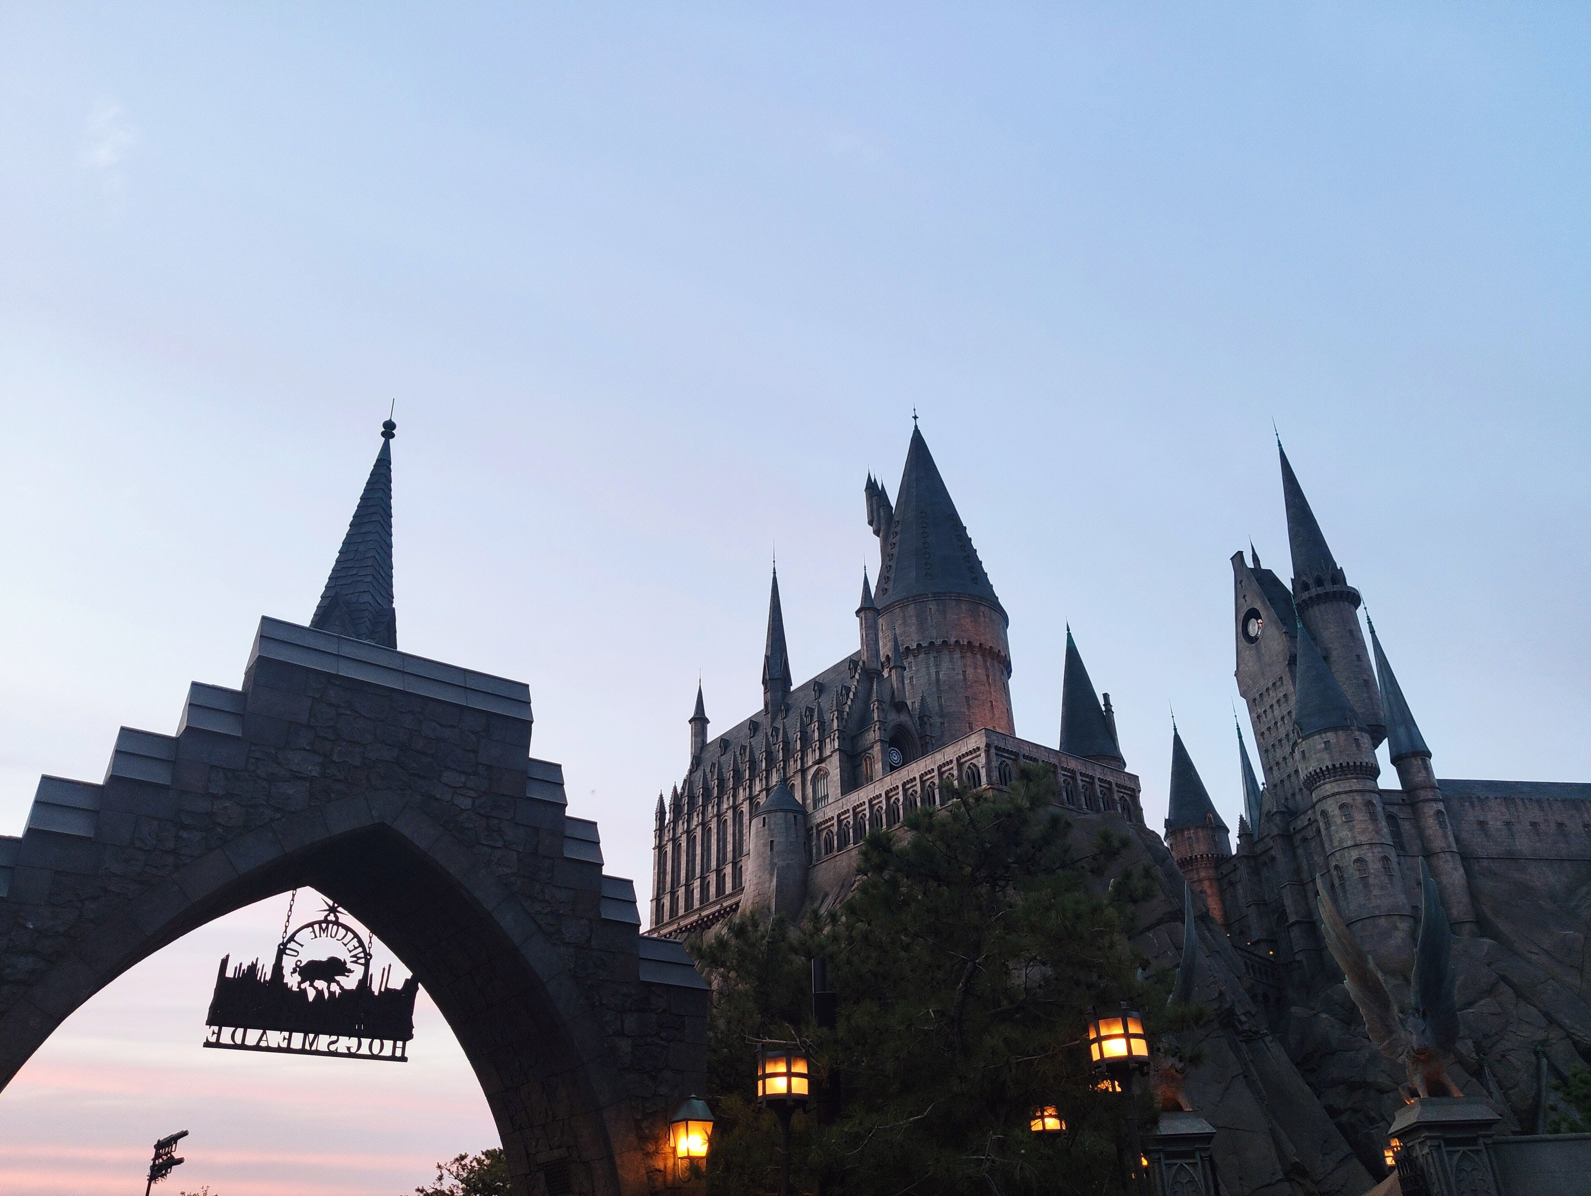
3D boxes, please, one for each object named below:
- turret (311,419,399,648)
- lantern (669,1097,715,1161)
[{"bbox_3d":[-5.848,-0.823,16.496,0.970,4.200,0.970,-6,-30,8],"label":"turret"},{"bbox_3d":[-1.069,5.553,12.567,0.330,0.610,0.330,19,-36,-31],"label":"lantern"}]

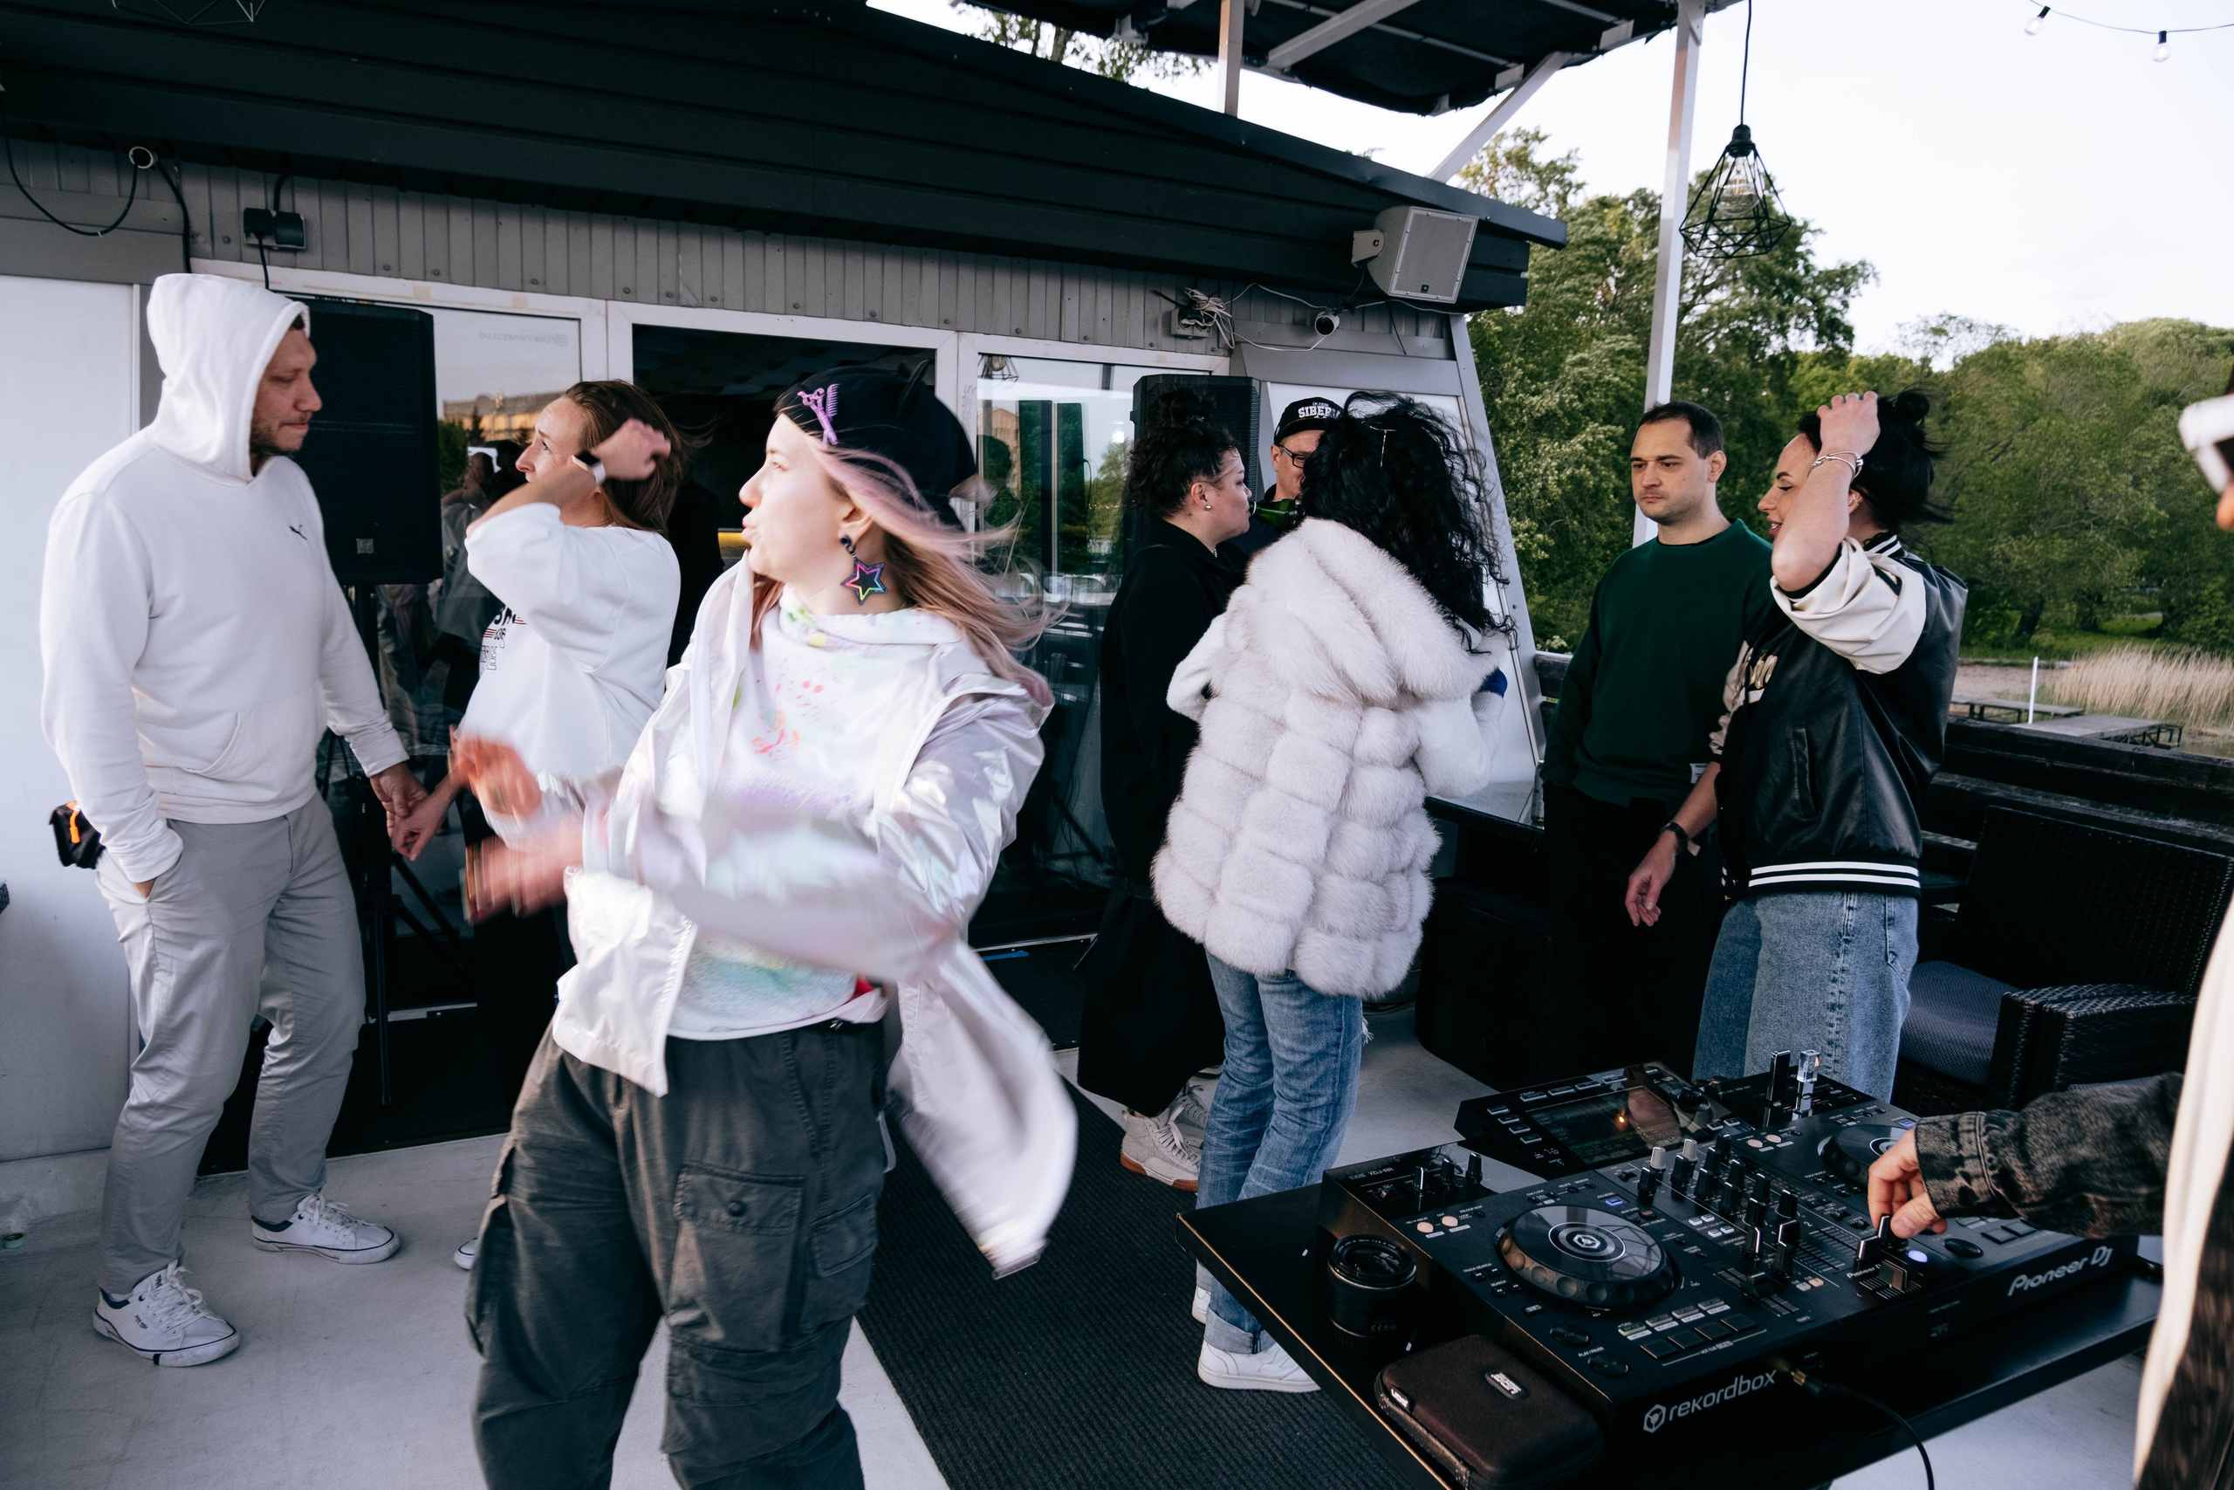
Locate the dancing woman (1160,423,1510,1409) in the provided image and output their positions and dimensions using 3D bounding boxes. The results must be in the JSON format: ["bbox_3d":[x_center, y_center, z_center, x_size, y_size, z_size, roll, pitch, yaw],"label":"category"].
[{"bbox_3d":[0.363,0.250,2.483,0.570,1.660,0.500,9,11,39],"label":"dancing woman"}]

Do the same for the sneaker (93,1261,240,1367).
[{"bbox_3d":[-1.655,0.978,2.474,0.295,0.115,0.110,5,9,24],"label":"sneaker"}]

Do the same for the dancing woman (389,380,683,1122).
[{"bbox_3d":[-1.115,0.156,2.767,0.580,1.688,0.520,-2,9,-24],"label":"dancing woman"}]

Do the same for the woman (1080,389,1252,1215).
[{"bbox_3d":[0.162,0.103,3.184,0.460,1.759,0.520,4,9,16],"label":"woman"}]

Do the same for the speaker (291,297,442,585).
[{"bbox_3d":[-1.873,-0.742,3.562,0.370,0.670,0.370,-3,10,-27],"label":"speaker"}]

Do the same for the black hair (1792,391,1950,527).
[{"bbox_3d":[1.217,-0.464,2.311,0.235,0.235,0.200,5,9,22],"label":"black hair"}]

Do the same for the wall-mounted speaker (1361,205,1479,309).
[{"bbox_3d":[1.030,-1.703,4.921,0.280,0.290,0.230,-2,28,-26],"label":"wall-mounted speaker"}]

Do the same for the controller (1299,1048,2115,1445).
[{"bbox_3d":[0.612,0.459,1.439,0.715,0.108,0.410,-2,9,-27],"label":"controller"}]

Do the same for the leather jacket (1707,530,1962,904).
[{"bbox_3d":[1.103,-0.045,2.220,0.370,0.580,0.500,3,8,9],"label":"leather jacket"}]

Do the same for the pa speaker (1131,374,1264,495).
[{"bbox_3d":[0.231,-0.791,4.372,0.370,0.610,0.360,2,8,1],"label":"pa speaker"}]

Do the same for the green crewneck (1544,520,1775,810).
[{"bbox_3d":[1.228,-0.182,3.203,0.510,0.640,0.300,7,10,34],"label":"green crewneck"}]

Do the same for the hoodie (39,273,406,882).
[{"bbox_3d":[-1.510,-0.282,2.461,0.400,1.010,0.580,5,9,22],"label":"hoodie"}]

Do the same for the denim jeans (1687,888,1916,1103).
[{"bbox_3d":[1.096,0.648,2.281,0.340,0.950,0.420,3,8,9],"label":"denim jeans"}]

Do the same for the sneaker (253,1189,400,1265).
[{"bbox_3d":[-1.555,0.935,2.803,0.295,0.110,0.108,3,9,8],"label":"sneaker"}]

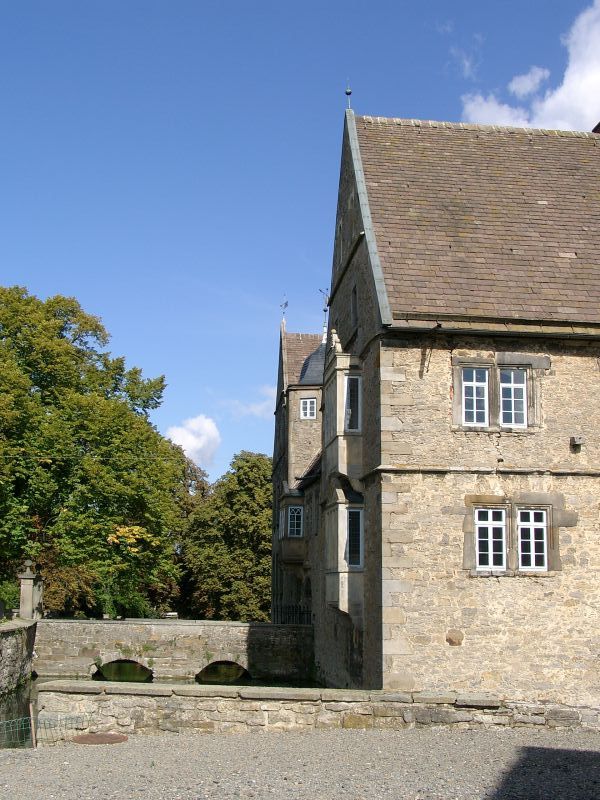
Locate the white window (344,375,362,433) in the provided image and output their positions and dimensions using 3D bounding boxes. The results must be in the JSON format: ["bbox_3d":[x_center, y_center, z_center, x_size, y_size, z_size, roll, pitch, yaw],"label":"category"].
[{"bbox_3d":[1.426,0.114,25.942,0.480,1.526,0.150,1,-9,-7],"label":"white window"}]

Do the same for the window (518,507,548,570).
[{"bbox_3d":[5.628,3.407,23.496,0.728,1.473,0.150,1,-9,-7],"label":"window"}]

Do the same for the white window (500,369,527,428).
[{"bbox_3d":[5.275,-0.027,23.965,0.673,1.469,0.150,1,-9,-7],"label":"white window"}]

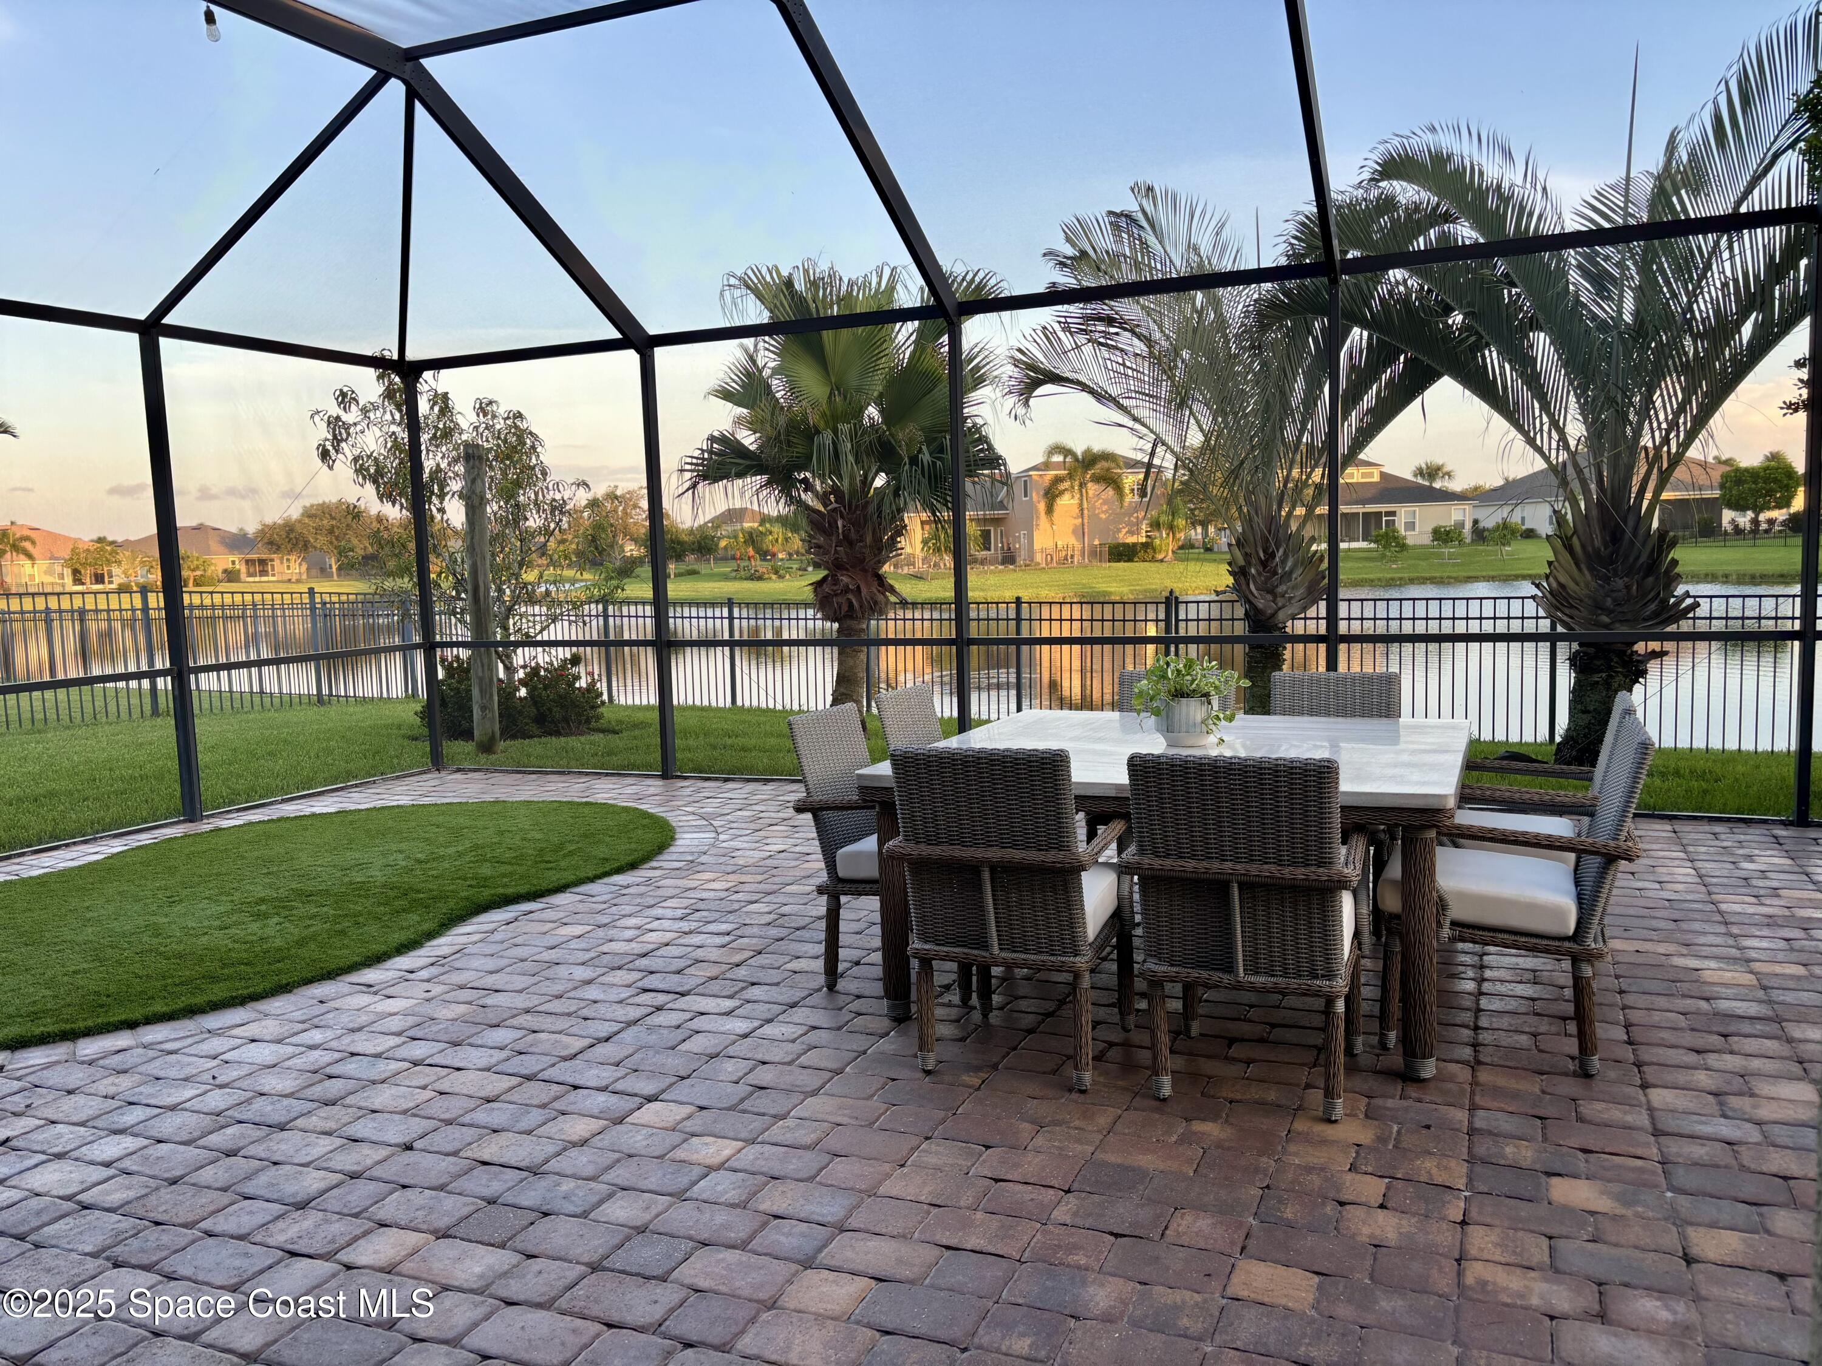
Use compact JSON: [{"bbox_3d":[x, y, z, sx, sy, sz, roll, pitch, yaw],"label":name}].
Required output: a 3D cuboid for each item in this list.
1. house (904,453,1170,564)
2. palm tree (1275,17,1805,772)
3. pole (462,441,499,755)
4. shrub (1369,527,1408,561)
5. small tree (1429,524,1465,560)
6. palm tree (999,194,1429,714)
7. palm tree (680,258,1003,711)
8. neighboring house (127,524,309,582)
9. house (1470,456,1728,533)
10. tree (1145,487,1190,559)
[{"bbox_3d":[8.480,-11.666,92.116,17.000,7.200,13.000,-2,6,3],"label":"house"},{"bbox_3d":[4.599,-1.989,9.498,4.200,5.140,3.800,-2,6,0],"label":"palm tree"},{"bbox_3d":[-3.287,-0.637,10.483,0.180,2.400,0.180,-2,6,0],"label":"pole"},{"bbox_3d":[26.488,-7.657,75.904,2.200,1.960,2.100,-2,6,0],"label":"shrub"},{"bbox_3d":[31.313,-8.213,80.000,2.000,2.100,2.000,1,6,21],"label":"small tree"},{"bbox_3d":[2.519,-1.690,10.885,3.400,4.380,3.200,-2,6,0],"label":"palm tree"},{"bbox_3d":[-0.598,-1.589,12.097,2.900,4.130,2.800,-2,6,0],"label":"palm tree"},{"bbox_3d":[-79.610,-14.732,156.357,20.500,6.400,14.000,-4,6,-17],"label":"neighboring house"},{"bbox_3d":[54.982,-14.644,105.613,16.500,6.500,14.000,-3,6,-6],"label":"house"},{"bbox_3d":[15.542,-9.615,82.784,2.750,4.410,2.600,-2,6,0],"label":"tree"}]

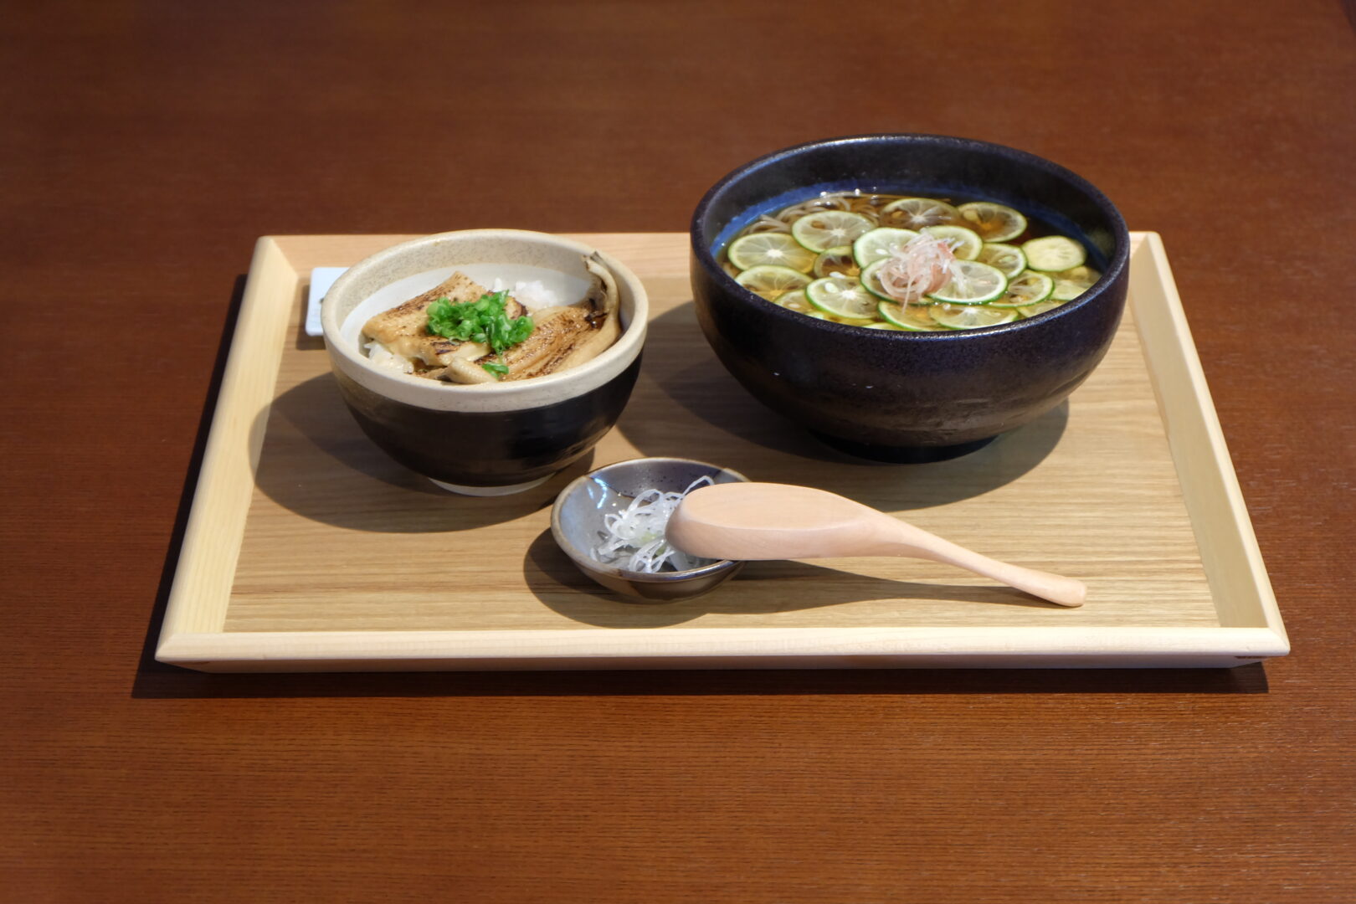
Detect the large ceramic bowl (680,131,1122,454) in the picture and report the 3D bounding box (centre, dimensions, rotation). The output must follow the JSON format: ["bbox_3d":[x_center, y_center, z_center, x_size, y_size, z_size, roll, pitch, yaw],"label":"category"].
[{"bbox_3d":[0.097,-0.059,1.204,0.182,0.087,0.182,0,33,0],"label":"large ceramic bowl"}]

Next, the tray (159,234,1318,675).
[{"bbox_3d":[0.016,-0.005,1.200,0.425,0.024,0.323,0,33,0],"label":"tray"}]

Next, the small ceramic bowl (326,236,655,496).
[{"bbox_3d":[-0.079,-0.031,1.172,0.133,0.075,0.133,0,33,0],"label":"small ceramic bowl"}]

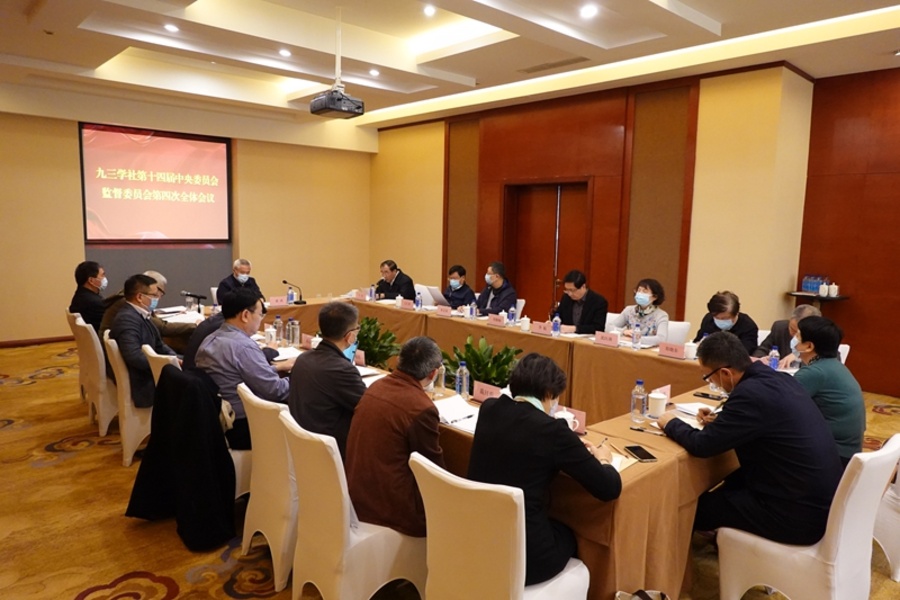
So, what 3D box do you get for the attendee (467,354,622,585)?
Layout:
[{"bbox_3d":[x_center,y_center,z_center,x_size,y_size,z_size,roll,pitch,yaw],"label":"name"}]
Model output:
[{"bbox_3d":[0.365,0.796,2.332,0.560,1.210,0.720,8,9,43],"label":"attendee"}]

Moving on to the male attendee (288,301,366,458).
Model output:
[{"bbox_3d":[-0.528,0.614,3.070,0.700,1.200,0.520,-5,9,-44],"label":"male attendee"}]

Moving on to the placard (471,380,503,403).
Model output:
[{"bbox_3d":[0.195,0.468,3.163,0.070,0.090,0.210,-5,9,-43],"label":"placard"}]

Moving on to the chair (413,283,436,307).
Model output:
[{"bbox_3d":[-0.525,0.274,8.005,0.560,0.900,0.450,-6,10,-43],"label":"chair"}]

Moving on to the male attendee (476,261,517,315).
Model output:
[{"bbox_3d":[0.476,0.256,6.301,0.700,1.280,0.540,-5,9,-43],"label":"male attendee"}]

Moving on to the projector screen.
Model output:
[{"bbox_3d":[-4.149,-1.618,9.040,2.070,1.600,0.050,-5,9,-42],"label":"projector screen"}]

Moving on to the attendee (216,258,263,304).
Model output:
[{"bbox_3d":[-2.308,0.141,6.970,0.550,1.240,0.680,-5,9,-43],"label":"attendee"}]

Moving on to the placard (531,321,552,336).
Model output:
[{"bbox_3d":[0.801,0.246,5.437,0.055,0.100,0.210,-6,10,-43],"label":"placard"}]

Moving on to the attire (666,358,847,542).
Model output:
[{"bbox_3d":[1.226,0.617,2.590,0.540,0.700,0.780,-5,9,-44],"label":"attire"}]

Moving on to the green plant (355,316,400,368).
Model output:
[{"bbox_3d":[-0.644,0.573,5.512,0.680,0.840,0.720,-5,9,-42],"label":"green plant"}]

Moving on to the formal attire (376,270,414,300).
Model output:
[{"bbox_3d":[-0.685,-0.073,7.870,0.550,0.620,0.520,-5,9,-44],"label":"formal attire"}]

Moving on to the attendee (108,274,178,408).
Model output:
[{"bbox_3d":[-2.097,0.457,4.686,0.660,1.300,0.540,-6,10,-43],"label":"attendee"}]

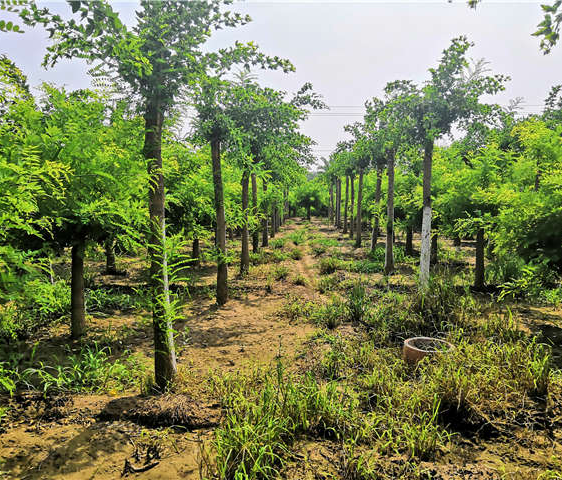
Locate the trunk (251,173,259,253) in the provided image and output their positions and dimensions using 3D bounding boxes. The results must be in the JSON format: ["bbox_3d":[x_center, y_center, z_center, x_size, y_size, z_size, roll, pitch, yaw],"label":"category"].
[{"bbox_3d":[-0.737,-0.795,14.149,0.140,2.324,0.140,-1,5,-3],"label":"trunk"}]

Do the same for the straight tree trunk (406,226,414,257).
[{"bbox_3d":[3.338,0.040,12.911,0.145,0.779,0.145,0,5,0],"label":"straight tree trunk"}]

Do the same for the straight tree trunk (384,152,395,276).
[{"bbox_3d":[2.200,-0.508,9.984,0.165,2.378,0.165,1,5,12],"label":"straight tree trunk"}]

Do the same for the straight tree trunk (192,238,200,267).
[{"bbox_3d":[-1.852,0.267,10.833,0.145,0.688,0.145,-1,5,-10],"label":"straight tree trunk"}]

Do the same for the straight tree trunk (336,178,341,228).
[{"bbox_3d":[2.820,-1.762,24.167,0.160,2.415,0.160,1,5,7],"label":"straight tree trunk"}]

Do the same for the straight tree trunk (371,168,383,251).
[{"bbox_3d":[2.520,-0.737,13.178,0.160,2.284,0.160,4,5,11],"label":"straight tree trunk"}]

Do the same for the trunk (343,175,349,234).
[{"bbox_3d":[2.901,-1.596,22.059,0.150,2.658,0.150,2,5,7],"label":"trunk"}]

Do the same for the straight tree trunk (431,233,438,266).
[{"bbox_3d":[3.432,0.208,11.143,0.145,0.752,0.145,2,5,17],"label":"straight tree trunk"}]

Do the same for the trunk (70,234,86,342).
[{"bbox_3d":[-2.232,0.499,5.487,0.135,1.129,0.135,0,4,-23],"label":"trunk"}]

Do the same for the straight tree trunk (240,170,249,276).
[{"bbox_3d":[-0.718,-0.350,10.000,0.135,2.100,0.135,0,5,-4],"label":"straight tree trunk"}]

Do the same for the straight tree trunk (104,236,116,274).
[{"bbox_3d":[-3.516,0.271,10.263,0.160,0.821,0.160,0,5,0],"label":"straight tree trunk"}]

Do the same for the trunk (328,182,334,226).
[{"bbox_3d":[2.914,-2.120,28.665,0.170,2.349,0.170,1,5,6],"label":"trunk"}]

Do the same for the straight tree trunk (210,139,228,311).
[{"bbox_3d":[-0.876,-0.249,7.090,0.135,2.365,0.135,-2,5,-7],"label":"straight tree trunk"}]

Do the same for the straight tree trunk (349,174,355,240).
[{"bbox_3d":[2.563,-1.181,17.961,0.155,2.334,0.155,1,5,8],"label":"straight tree trunk"}]

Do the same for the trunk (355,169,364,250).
[{"bbox_3d":[2.479,-0.986,15.617,0.140,2.472,0.140,2,5,9],"label":"trunk"}]

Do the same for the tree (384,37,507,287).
[{"bbox_3d":[2.555,-1.114,7.790,1.874,3.976,2.000,0,5,0],"label":"tree"}]

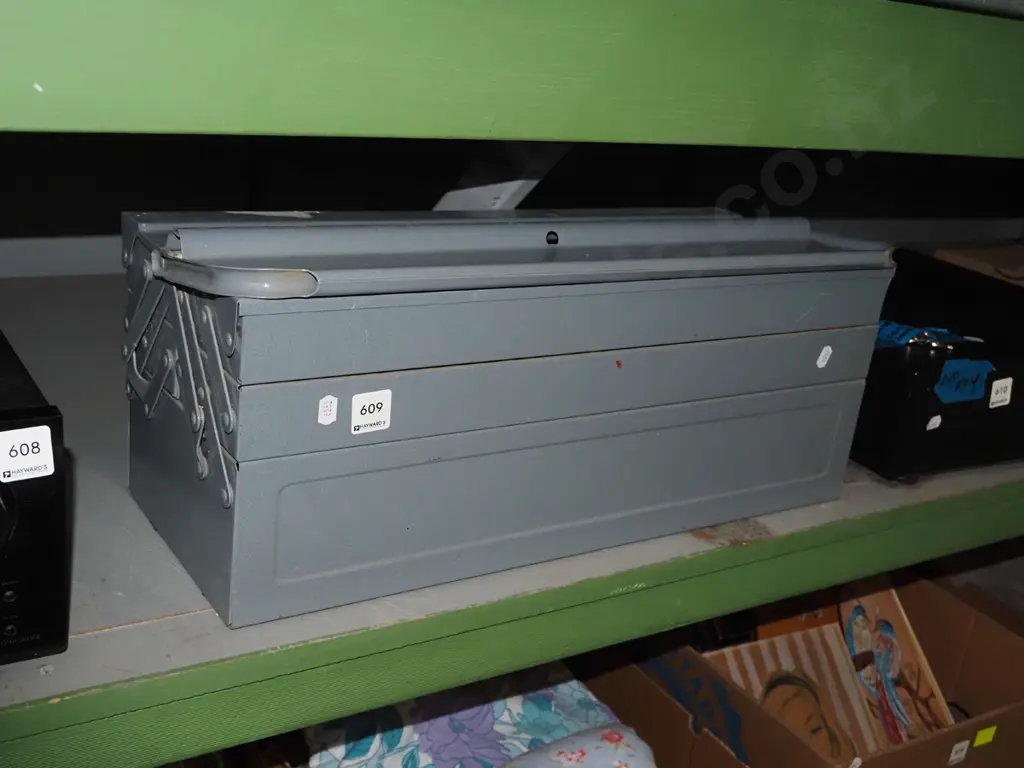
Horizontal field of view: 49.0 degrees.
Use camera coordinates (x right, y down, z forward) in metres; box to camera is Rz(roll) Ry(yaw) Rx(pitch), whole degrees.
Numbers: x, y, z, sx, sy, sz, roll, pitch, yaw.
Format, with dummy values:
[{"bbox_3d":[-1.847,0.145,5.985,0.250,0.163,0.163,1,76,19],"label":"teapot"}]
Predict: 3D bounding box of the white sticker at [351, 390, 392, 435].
[{"bbox_3d":[-0.087,0.017,0.694,0.027,0.027,0.001,-9,24,-32],"label":"white sticker"}]

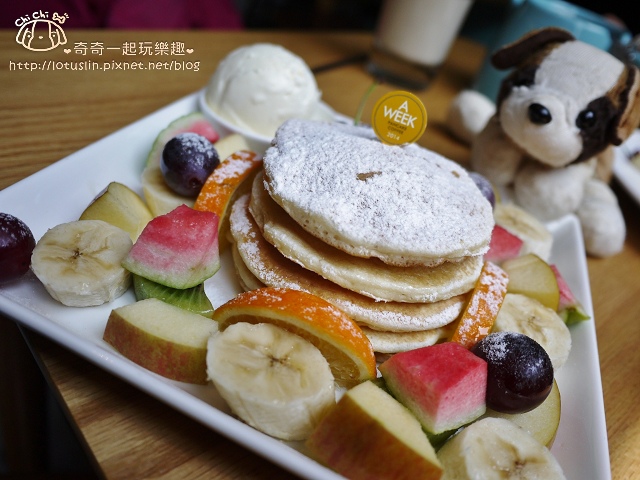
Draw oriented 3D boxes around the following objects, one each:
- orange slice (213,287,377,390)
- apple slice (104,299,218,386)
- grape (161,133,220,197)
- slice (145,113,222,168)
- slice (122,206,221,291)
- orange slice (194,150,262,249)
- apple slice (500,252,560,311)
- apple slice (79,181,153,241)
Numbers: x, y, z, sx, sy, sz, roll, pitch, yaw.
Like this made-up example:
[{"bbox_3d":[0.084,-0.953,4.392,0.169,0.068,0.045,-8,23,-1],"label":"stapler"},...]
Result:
[{"bbox_3d":[-0.008,0.033,0.178,0.057,0.025,0.015,22,35,2],"label":"orange slice"},{"bbox_3d":[-0.051,0.030,0.170,0.036,0.016,0.018,24,35,7],"label":"apple slice"},{"bbox_3d":[-0.056,-0.033,0.224,0.027,0.027,0.027,20,35,0],"label":"grape"},{"bbox_3d":[-0.067,-0.045,0.257,0.034,0.020,0.024,-19,50,-42],"label":"slice"},{"bbox_3d":[-0.053,0.002,0.187,0.030,0.020,0.020,26,35,8],"label":"slice"},{"bbox_3d":[-0.041,-0.018,0.230,0.014,0.027,0.053,19,35,-2],"label":"orange slice"},{"bbox_3d":[0.100,0.021,0.246,0.028,0.020,0.023,29,36,12],"label":"apple slice"},{"bbox_3d":[-0.080,-0.010,0.205,0.027,0.018,0.022,32,36,16],"label":"apple slice"}]

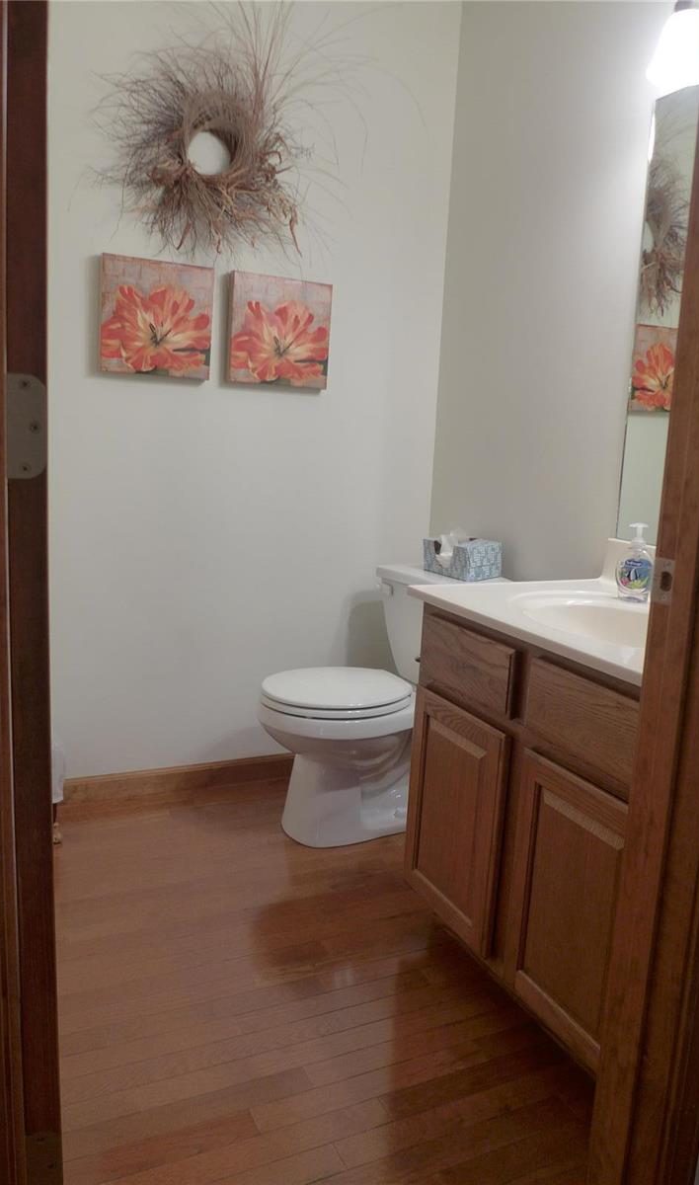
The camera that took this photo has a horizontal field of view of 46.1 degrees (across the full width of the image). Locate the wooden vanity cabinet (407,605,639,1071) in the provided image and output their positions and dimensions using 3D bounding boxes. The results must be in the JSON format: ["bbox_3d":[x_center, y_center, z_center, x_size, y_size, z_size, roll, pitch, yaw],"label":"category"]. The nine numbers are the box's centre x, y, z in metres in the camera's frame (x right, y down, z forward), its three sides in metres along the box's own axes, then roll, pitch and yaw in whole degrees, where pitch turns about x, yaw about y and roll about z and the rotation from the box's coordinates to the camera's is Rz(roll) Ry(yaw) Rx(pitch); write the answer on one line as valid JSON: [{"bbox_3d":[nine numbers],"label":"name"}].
[{"bbox_3d":[0.526,0.456,1.604,0.535,0.761,0.738,-2,11,-24],"label":"wooden vanity cabinet"}]

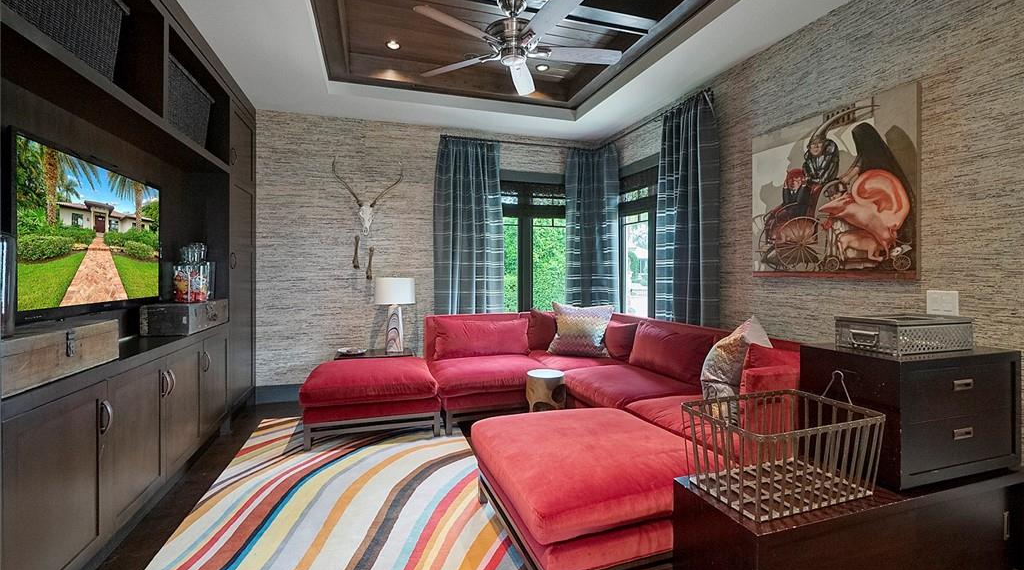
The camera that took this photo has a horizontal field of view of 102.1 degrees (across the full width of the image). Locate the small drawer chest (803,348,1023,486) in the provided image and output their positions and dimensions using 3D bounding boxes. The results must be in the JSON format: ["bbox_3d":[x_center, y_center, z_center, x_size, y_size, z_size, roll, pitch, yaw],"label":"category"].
[{"bbox_3d":[1.766,0.525,1.861,0.789,0.484,0.393,0,1,-18],"label":"small drawer chest"}]

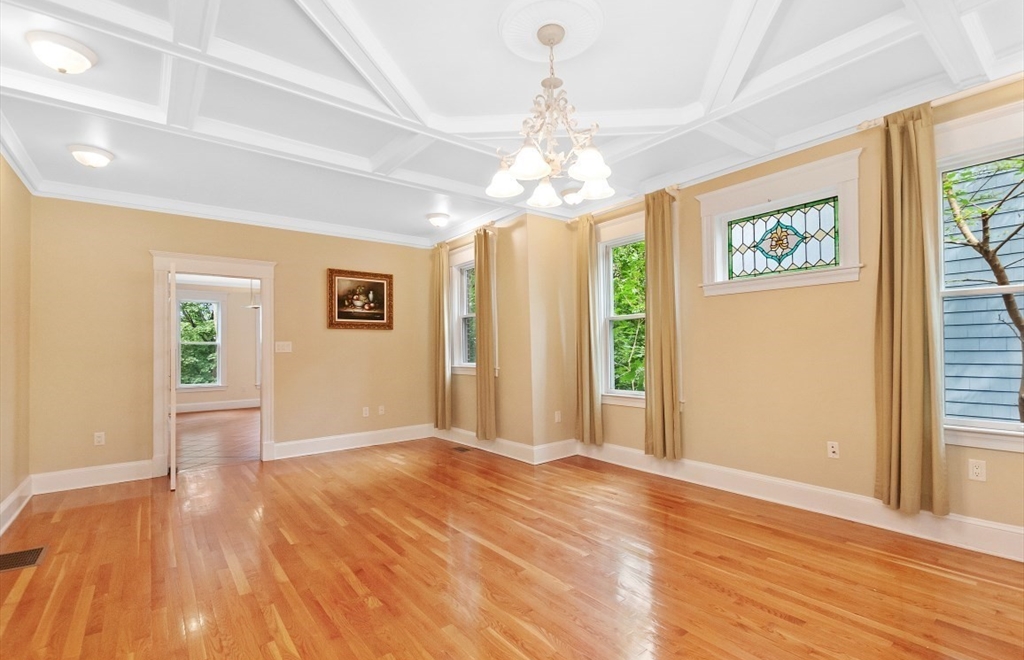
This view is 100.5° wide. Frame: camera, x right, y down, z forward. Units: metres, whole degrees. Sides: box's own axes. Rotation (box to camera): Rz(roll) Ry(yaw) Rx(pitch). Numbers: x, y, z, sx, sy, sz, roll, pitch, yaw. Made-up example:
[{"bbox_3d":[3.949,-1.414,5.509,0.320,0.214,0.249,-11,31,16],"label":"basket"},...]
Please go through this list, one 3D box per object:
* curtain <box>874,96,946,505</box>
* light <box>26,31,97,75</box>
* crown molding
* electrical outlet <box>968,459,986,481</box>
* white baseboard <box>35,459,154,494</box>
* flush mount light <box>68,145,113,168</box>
[{"bbox_3d":[2.400,-0.132,2.615,0.126,2.420,0.326,0,-2,-40],"label":"curtain"},{"bbox_3d":[-2.284,-1.378,2.172,0.270,0.116,0.270,1,-3,-39],"label":"light"},{"bbox_3d":[-2.583,-1.216,4.802,3.833,0.113,0.105,0,-2,-40],"label":"crown molding"},{"bbox_3d":[2.728,0.824,2.496,0.009,0.109,0.068,1,-3,-39],"label":"electrical outlet"},{"bbox_3d":[-3.911,1.384,4.005,0.821,0.192,0.025,1,-3,-39],"label":"white baseboard"},{"bbox_3d":[-3.055,-1.249,3.088,0.252,0.105,0.252,0,-2,-40],"label":"flush mount light"}]

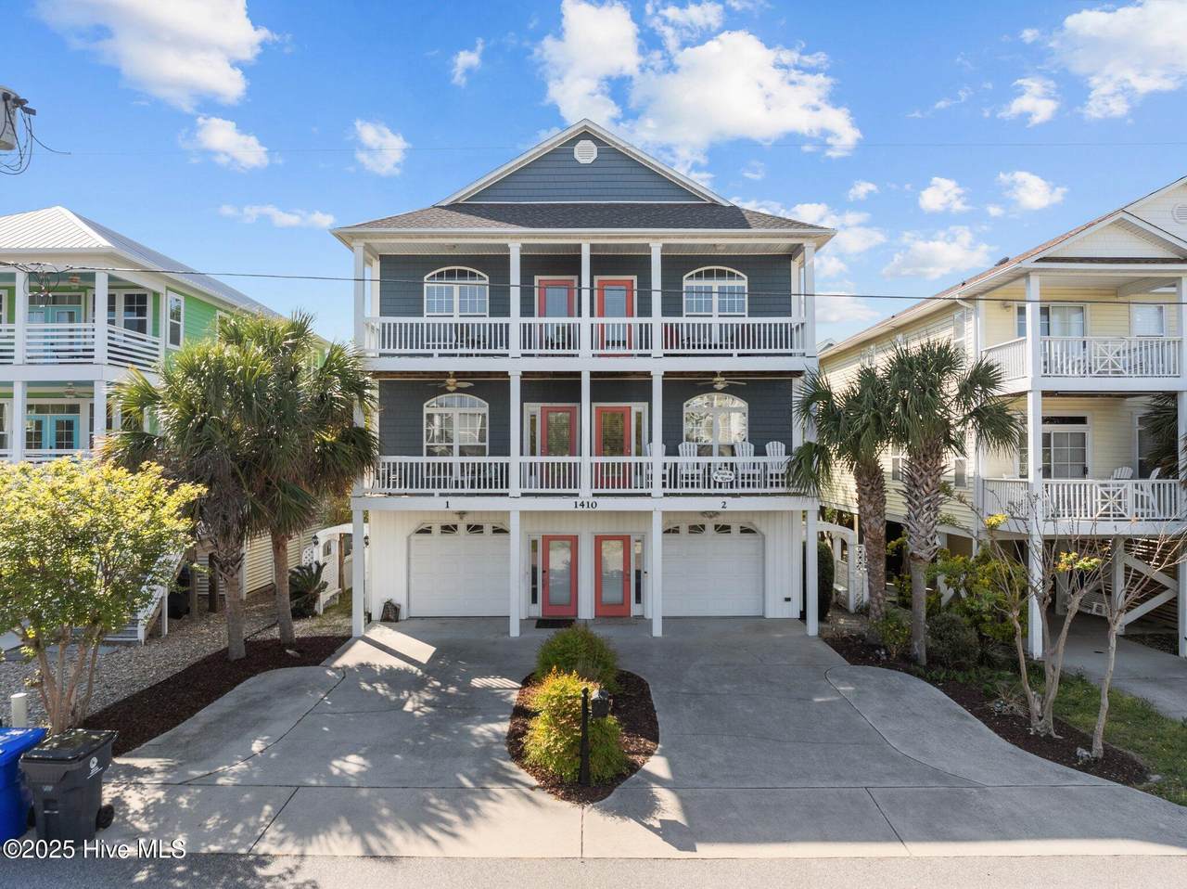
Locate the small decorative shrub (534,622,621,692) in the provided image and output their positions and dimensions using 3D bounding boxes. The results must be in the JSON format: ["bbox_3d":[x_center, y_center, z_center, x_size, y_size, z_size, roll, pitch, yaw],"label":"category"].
[{"bbox_3d":[-0.306,3.941,15.430,1.500,1.100,1.500,0,-1,0],"label":"small decorative shrub"}]

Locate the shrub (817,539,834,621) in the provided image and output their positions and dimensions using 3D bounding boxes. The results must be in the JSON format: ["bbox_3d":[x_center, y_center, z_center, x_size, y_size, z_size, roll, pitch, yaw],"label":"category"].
[{"bbox_3d":[5.770,3.440,21.040,0.750,2.000,0.850,0,-1,0],"label":"shrub"}]

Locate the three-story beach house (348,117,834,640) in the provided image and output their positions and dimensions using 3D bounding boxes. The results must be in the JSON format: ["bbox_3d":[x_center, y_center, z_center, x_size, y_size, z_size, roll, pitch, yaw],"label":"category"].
[{"bbox_3d":[-0.210,-1.798,25.788,11.500,12.750,14.000,0,-1,0],"label":"three-story beach house"}]

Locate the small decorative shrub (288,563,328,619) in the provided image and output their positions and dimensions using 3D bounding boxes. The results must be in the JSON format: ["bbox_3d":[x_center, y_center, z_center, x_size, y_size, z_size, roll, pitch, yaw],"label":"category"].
[{"bbox_3d":[-7.573,3.751,21.634,1.100,1.400,1.100,0,-1,0],"label":"small decorative shrub"}]

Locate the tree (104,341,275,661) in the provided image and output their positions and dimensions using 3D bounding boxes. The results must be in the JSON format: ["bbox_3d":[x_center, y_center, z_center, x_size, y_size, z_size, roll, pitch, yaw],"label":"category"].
[{"bbox_3d":[-8.457,1.121,17.282,3.500,6.700,3.500,0,-1,0],"label":"tree"}]

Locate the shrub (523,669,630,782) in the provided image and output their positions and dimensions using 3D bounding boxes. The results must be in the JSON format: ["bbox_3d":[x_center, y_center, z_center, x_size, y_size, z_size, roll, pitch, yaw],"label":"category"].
[{"bbox_3d":[-0.261,3.933,11.779,1.480,1.200,1.600,0,-1,0],"label":"shrub"}]

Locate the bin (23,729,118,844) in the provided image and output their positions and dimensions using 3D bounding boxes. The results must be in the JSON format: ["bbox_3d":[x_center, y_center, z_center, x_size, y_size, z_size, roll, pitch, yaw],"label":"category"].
[{"bbox_3d":[-6.170,4.017,9.727,0.690,1.080,0.860,0,-1,0],"label":"bin"}]

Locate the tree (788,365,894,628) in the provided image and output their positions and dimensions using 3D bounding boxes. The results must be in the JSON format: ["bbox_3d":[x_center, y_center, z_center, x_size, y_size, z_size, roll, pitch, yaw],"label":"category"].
[{"bbox_3d":[5.654,1.408,18.377,2.400,6.100,2.400,0,-1,0],"label":"tree"}]

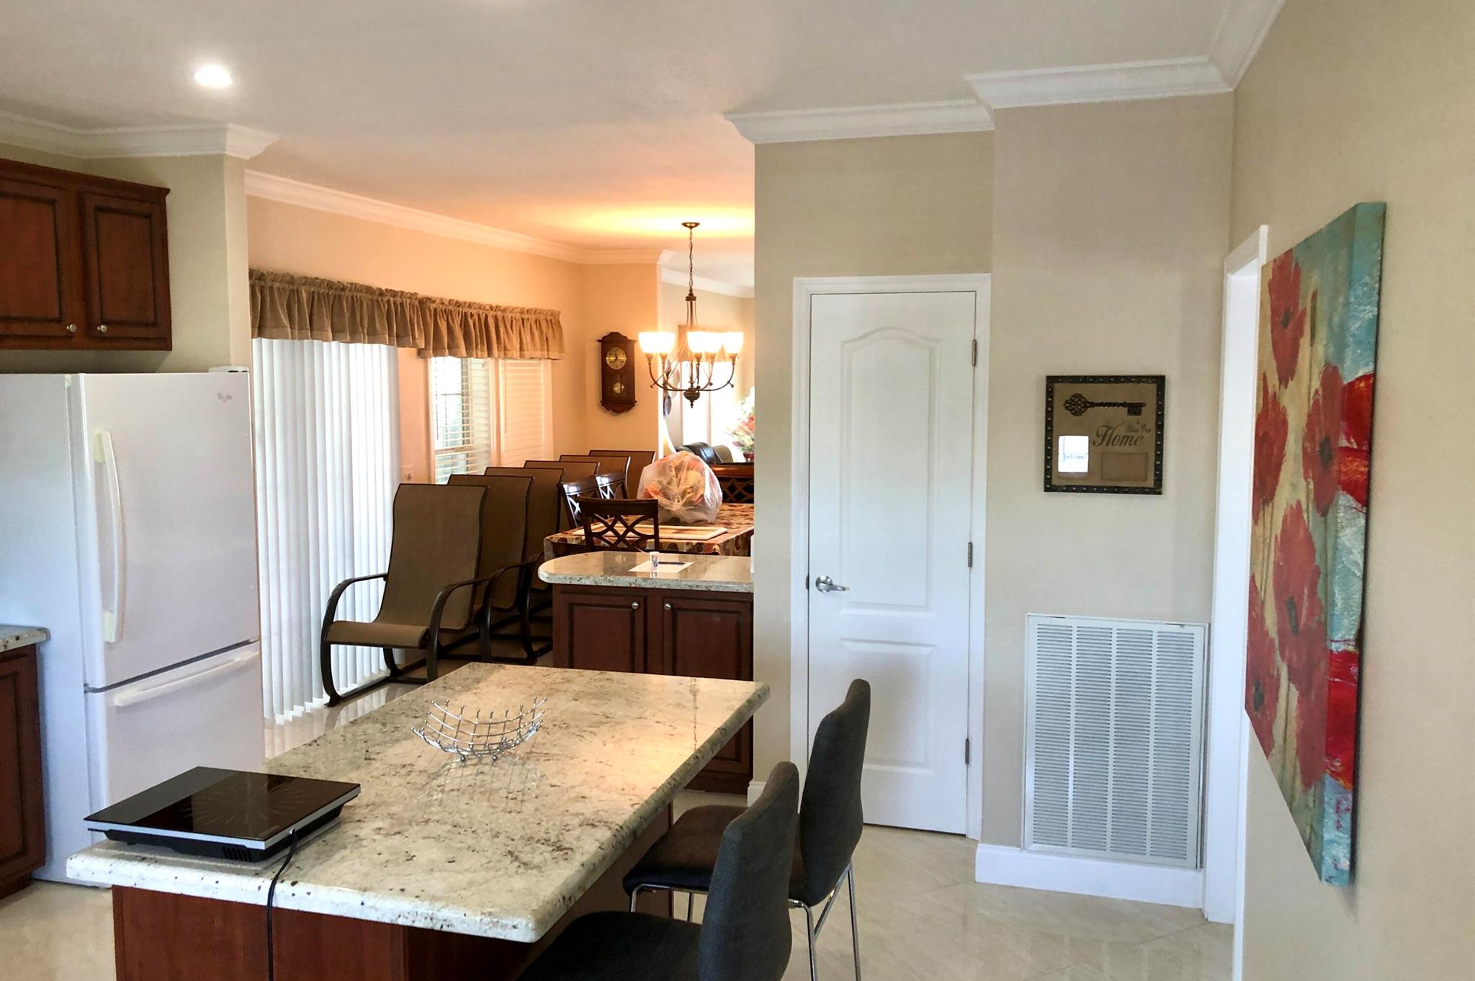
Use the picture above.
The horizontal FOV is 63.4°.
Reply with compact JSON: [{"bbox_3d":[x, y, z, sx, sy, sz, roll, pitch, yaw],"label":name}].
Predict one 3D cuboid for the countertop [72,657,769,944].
[{"bbox_3d":[-0.553,0.617,2.716,0.936,0.042,1.450,1,6,16],"label":"countertop"}]

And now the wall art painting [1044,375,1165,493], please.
[{"bbox_3d":[1.180,-0.178,3.840,0.365,0.377,0.025,2,6,17],"label":"wall art painting"}]

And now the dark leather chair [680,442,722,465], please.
[{"bbox_3d":[-0.276,0.133,11.004,0.700,1.060,0.650,4,7,36],"label":"dark leather chair"}]

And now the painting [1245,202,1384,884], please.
[{"bbox_3d":[1.030,0.047,2.190,0.038,0.990,0.975,2,6,17],"label":"painting"}]

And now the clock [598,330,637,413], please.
[{"bbox_3d":[-0.957,-0.940,9.477,0.315,0.650,0.100,2,6,17],"label":"clock"}]

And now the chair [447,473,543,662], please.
[{"bbox_3d":[-1.590,0.498,7.051,0.670,1.100,0.790,1,6,16],"label":"chair"}]

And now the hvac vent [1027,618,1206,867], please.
[{"bbox_3d":[1.236,0.831,3.934,0.573,0.820,0.030,1,6,16],"label":"hvac vent"}]

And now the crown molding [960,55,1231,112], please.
[{"bbox_3d":[1.114,-1.267,3.712,0.790,0.083,0.083,1,6,16],"label":"crown molding"}]

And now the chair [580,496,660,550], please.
[{"bbox_3d":[-0.576,0.548,6.898,0.470,1.040,0.560,2,6,17],"label":"chair"}]

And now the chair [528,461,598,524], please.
[{"bbox_3d":[-1.305,0.396,8.099,0.640,1.110,0.740,2,6,17],"label":"chair"}]

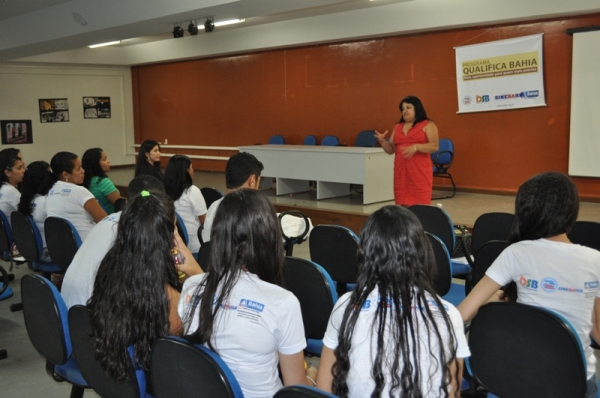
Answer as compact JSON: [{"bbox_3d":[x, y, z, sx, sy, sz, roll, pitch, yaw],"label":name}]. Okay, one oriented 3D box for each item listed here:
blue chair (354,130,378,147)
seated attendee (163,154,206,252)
[{"bbox_3d":[0.901,-0.613,10.401,0.580,0.940,0.600,6,11,43],"label":"blue chair"},{"bbox_3d":[-0.750,0.260,5.207,0.460,1.250,0.750,6,11,44],"label":"seated attendee"}]

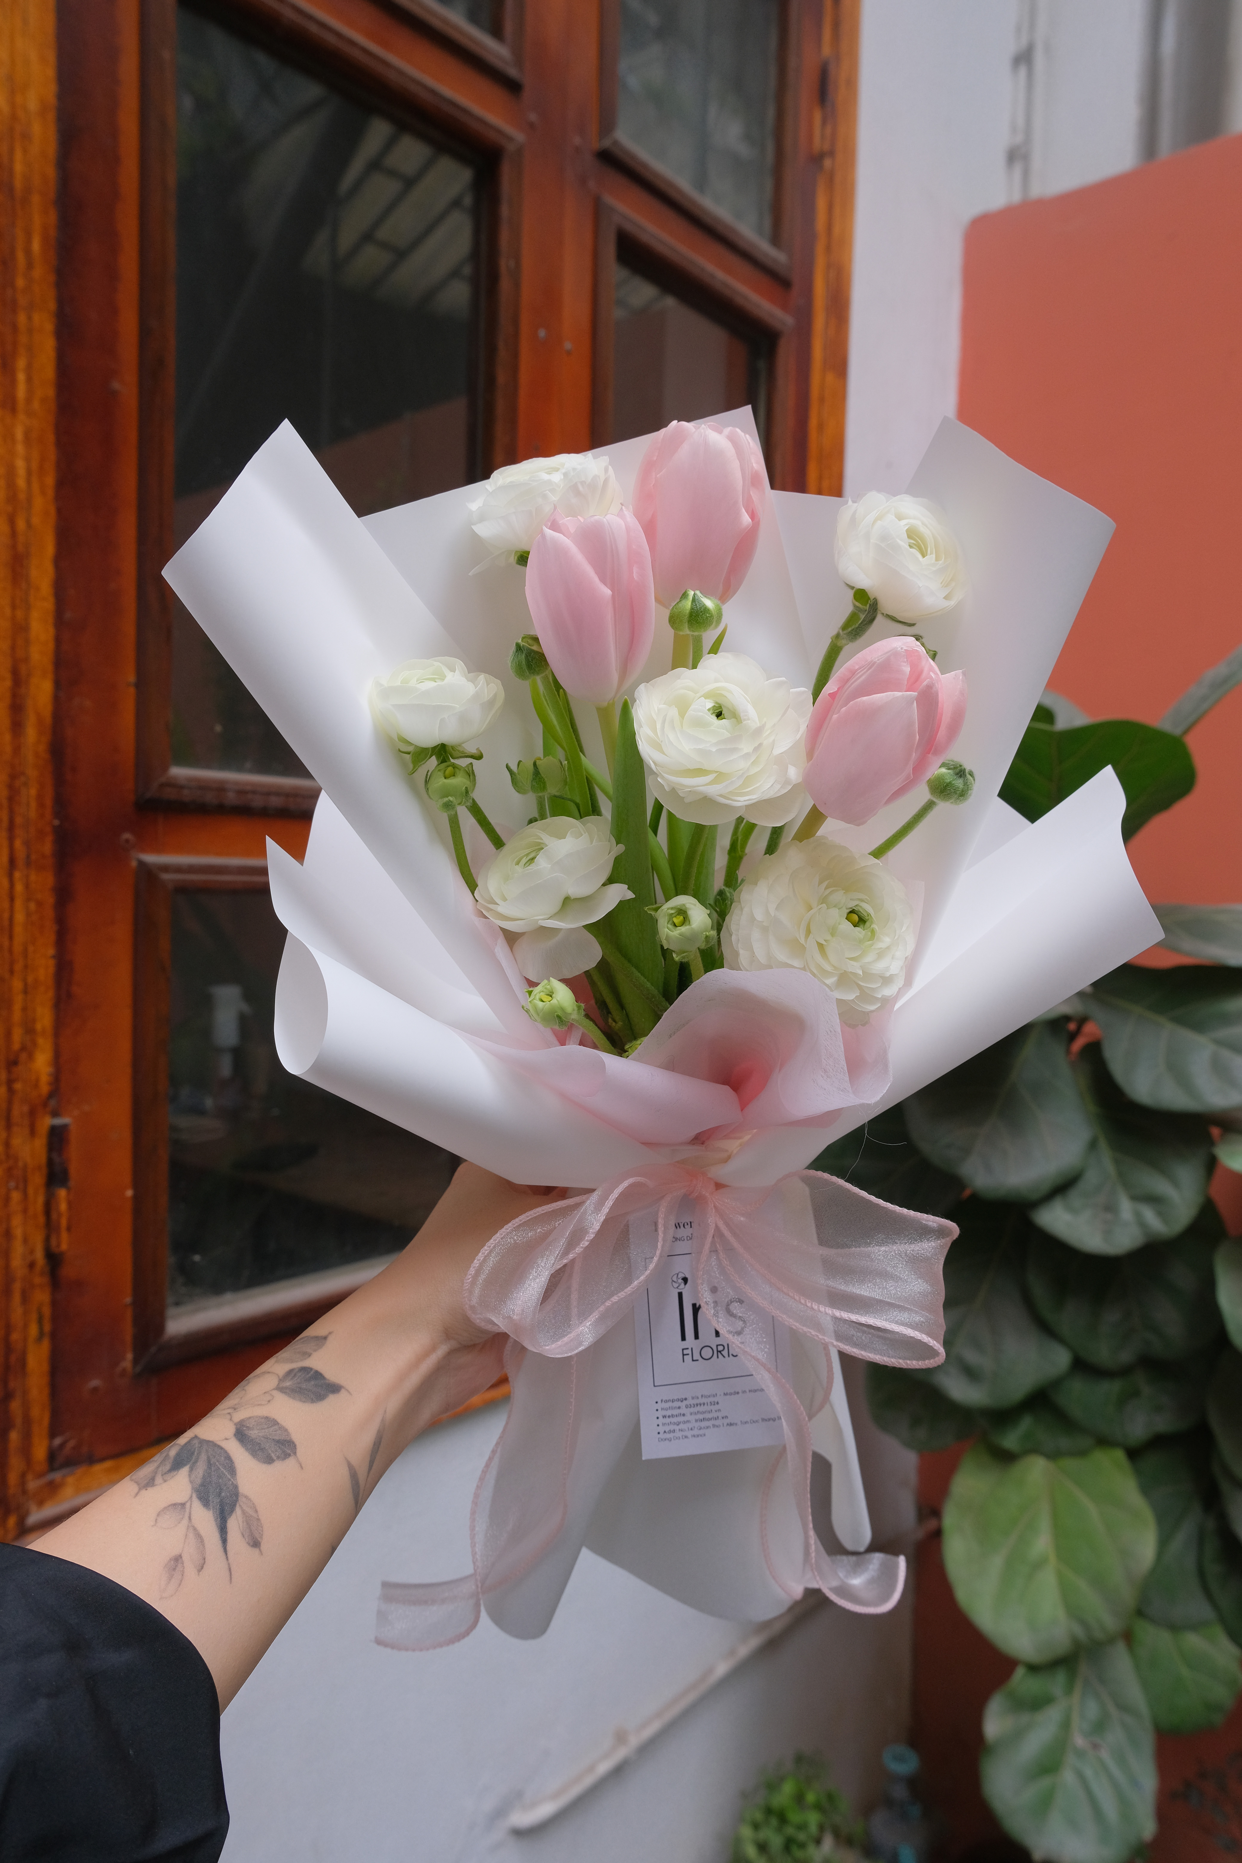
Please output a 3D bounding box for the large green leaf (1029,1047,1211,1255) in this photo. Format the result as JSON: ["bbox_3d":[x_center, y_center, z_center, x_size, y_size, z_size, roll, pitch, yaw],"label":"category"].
[{"bbox_3d":[0.470,0.207,1.220,0.175,0.215,0.060,-8,-28,-4],"label":"large green leaf"}]

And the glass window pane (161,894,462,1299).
[{"bbox_3d":[-0.275,0.140,1.228,0.012,0.360,0.338,3,3,41],"label":"glass window pane"}]

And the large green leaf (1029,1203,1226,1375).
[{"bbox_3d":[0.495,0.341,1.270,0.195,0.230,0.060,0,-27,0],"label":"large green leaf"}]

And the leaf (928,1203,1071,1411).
[{"bbox_3d":[0.423,0.424,1.480,0.205,0.240,0.070,2,-23,20],"label":"leaf"}]

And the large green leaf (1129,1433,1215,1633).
[{"bbox_3d":[0.618,0.696,1.500,0.160,0.230,0.070,2,3,17],"label":"large green leaf"}]

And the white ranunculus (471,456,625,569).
[{"bbox_3d":[-0.031,-0.171,0.525,0.059,0.043,0.059,-7,25,0],"label":"white ranunculus"}]

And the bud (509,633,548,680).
[{"bbox_3d":[-0.036,-0.108,0.510,0.017,0.019,0.017,-12,3,0],"label":"bud"}]

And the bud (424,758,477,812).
[{"bbox_3d":[-0.065,-0.057,0.495,0.020,0.020,0.020,0,35,0],"label":"bud"}]

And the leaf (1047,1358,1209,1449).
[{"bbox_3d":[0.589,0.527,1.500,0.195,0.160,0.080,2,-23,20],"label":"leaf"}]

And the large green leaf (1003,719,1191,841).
[{"bbox_3d":[0.532,-0.162,1.450,0.220,0.160,0.120,2,3,17],"label":"large green leaf"}]

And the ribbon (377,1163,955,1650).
[{"bbox_3d":[0.016,0.169,0.468,0.200,0.168,0.085,1,3,0],"label":"ribbon"}]

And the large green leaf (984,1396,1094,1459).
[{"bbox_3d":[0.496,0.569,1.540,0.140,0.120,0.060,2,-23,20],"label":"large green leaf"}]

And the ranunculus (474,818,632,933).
[{"bbox_3d":[-0.025,-0.019,0.465,0.056,0.036,0.052,-11,34,0],"label":"ranunculus"}]

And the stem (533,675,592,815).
[{"bbox_3d":[-0.023,-0.073,0.515,0.013,0.057,0.012,-19,0,0],"label":"stem"}]

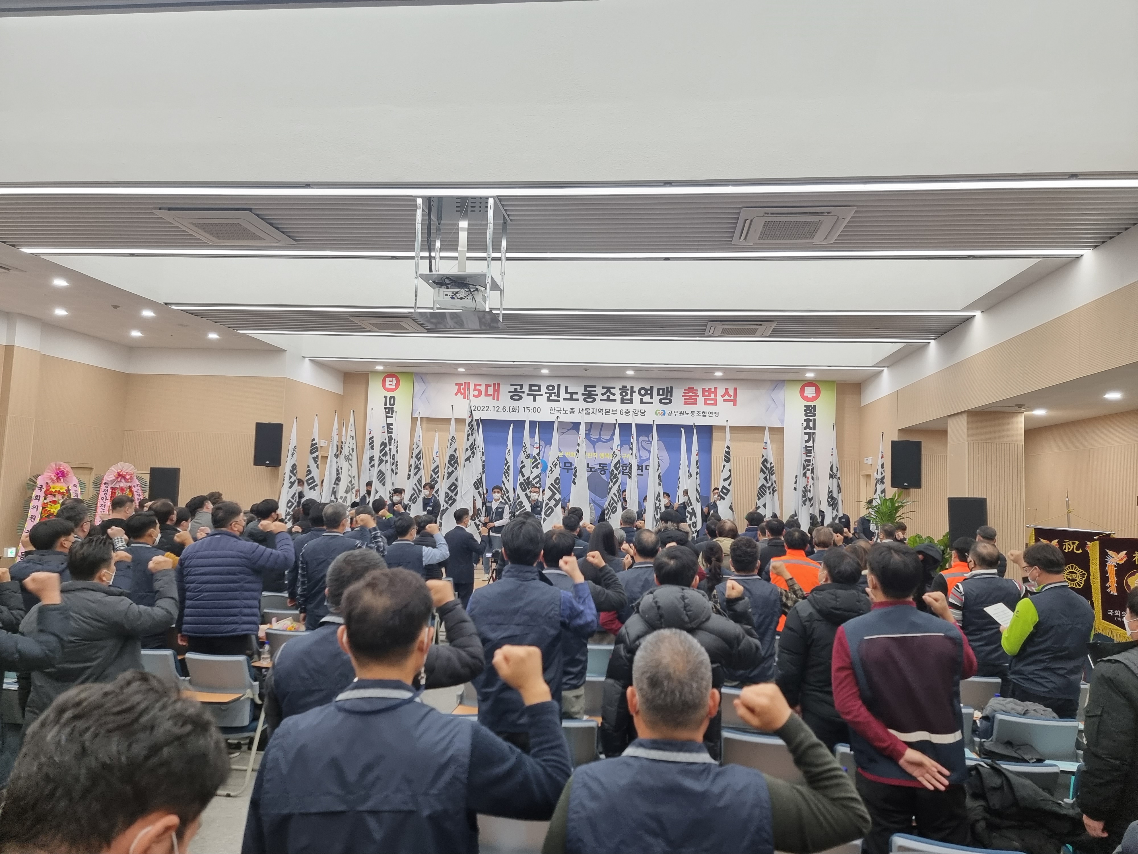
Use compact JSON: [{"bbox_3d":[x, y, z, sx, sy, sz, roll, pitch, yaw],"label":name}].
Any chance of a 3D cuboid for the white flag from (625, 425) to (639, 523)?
[{"bbox_3d":[1.193,0.921,14.838,0.310,2.000,0.270,2,-5,7],"label":"white flag"}]

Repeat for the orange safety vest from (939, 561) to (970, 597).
[{"bbox_3d":[3.436,1.497,6.875,0.470,0.640,0.280,2,-5,7],"label":"orange safety vest"}]

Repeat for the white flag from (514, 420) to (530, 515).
[{"bbox_3d":[-0.899,0.870,14.987,0.360,2.000,0.270,2,-5,7],"label":"white flag"}]

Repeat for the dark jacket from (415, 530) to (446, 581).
[{"bbox_3d":[-1.441,1.314,7.500,0.510,0.670,0.350,1,-5,15],"label":"dark jacket"}]

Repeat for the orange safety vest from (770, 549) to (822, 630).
[{"bbox_3d":[1.655,1.189,5.750,0.420,0.630,0.280,2,-5,7],"label":"orange safety vest"}]

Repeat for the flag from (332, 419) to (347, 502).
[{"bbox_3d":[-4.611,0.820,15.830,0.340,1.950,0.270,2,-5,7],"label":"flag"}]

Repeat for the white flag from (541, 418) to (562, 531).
[{"bbox_3d":[-0.325,0.938,14.711,0.420,2.200,0.270,2,-5,7],"label":"white flag"}]

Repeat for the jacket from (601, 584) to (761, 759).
[{"bbox_3d":[0.449,0.985,3.150,0.600,0.710,0.420,2,-5,7],"label":"jacket"}]

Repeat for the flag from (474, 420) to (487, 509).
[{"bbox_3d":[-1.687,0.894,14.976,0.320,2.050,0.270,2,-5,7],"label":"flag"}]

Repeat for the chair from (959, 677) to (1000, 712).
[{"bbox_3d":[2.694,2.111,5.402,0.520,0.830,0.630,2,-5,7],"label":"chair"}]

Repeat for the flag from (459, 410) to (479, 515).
[{"bbox_3d":[-1.585,0.613,12.500,0.330,1.800,0.280,3,-5,-5],"label":"flag"}]

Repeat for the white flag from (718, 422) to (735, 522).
[{"bbox_3d":[2.918,0.905,14.638,0.360,2.000,0.270,2,-5,7],"label":"white flag"}]

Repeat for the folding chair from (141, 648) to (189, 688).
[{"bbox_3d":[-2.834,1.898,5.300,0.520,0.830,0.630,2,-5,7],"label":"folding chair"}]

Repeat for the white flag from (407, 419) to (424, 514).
[{"bbox_3d":[-2.854,0.718,14.431,0.330,1.820,0.220,2,-5,7],"label":"white flag"}]

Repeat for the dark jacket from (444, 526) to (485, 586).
[{"bbox_3d":[-1.324,1.620,9.917,0.470,0.730,0.340,-1,-6,32],"label":"dark jacket"}]

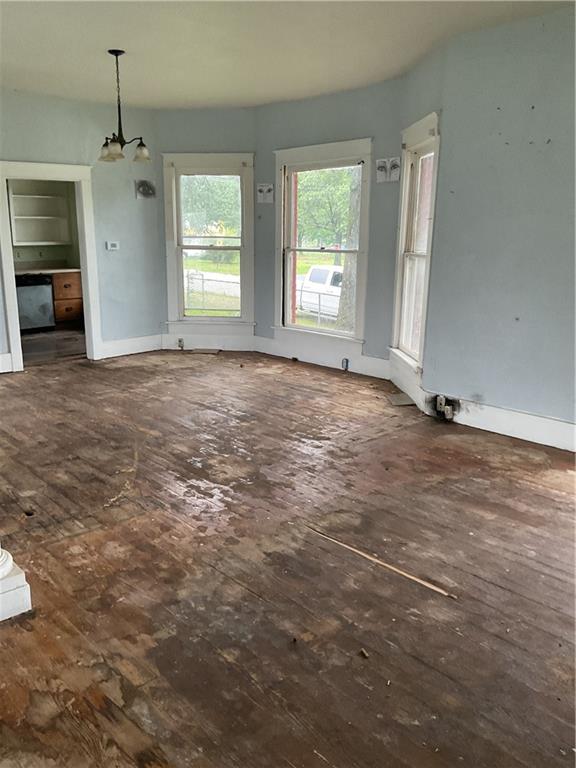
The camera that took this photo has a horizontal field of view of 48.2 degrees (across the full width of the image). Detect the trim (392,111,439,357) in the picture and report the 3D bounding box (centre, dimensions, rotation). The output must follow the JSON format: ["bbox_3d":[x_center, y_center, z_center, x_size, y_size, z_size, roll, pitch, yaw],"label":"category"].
[{"bbox_3d":[1.188,-1.312,6.076,0.100,2.148,1.095,-1,13,-5],"label":"trim"}]

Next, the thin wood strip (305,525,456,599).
[{"bbox_3d":[0.405,0.826,3.072,0.030,0.010,0.930,-11,17,-41],"label":"thin wood strip"}]

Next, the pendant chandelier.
[{"bbox_3d":[-1.460,-2.442,5.653,0.460,0.895,0.460,-3,13,-14],"label":"pendant chandelier"}]

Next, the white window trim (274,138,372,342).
[{"bbox_3d":[0.369,-1.646,7.507,0.100,2.148,1.556,-11,17,-40],"label":"white window trim"}]

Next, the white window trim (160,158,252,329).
[{"bbox_3d":[-1.006,-1.850,8.337,1.172,2.148,0.100,1,13,3],"label":"white window trim"}]

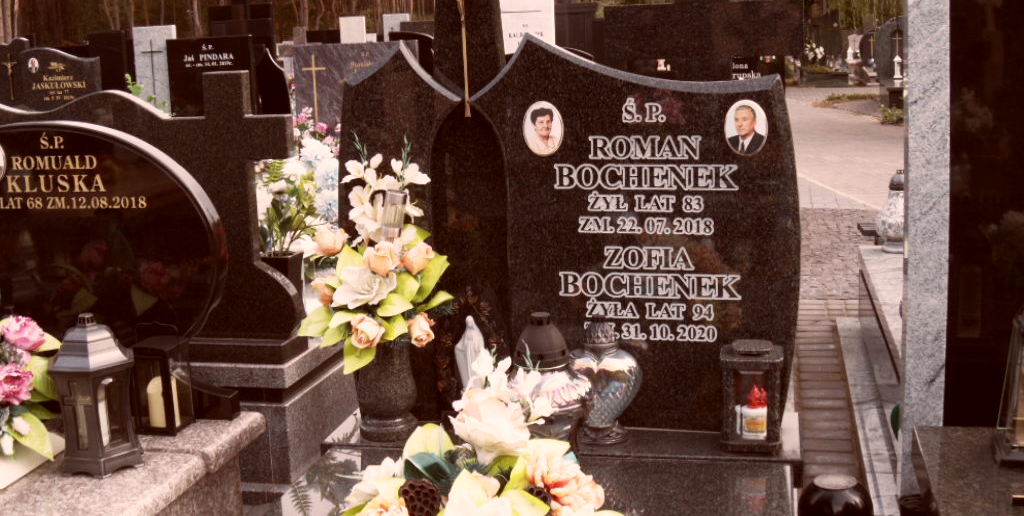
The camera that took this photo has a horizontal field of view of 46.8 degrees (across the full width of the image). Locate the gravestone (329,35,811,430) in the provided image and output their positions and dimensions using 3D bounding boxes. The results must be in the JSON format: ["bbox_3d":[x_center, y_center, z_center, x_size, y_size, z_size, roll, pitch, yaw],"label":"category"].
[{"bbox_3d":[0.119,-0.055,2.673,1.030,0.877,0.100,0,11,13],"label":"gravestone"}]

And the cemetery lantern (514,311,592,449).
[{"bbox_3d":[0.067,0.258,2.604,0.200,0.289,0.200,0,11,13],"label":"cemetery lantern"}]

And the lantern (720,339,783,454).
[{"bbox_3d":[0.511,0.291,2.524,0.129,0.221,0.128,0,11,13],"label":"lantern"}]

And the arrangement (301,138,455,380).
[{"bbox_3d":[-0.302,0.003,2.581,0.335,0.487,0.270,0,11,13],"label":"arrangement"}]

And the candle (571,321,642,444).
[{"bbox_3d":[0.196,0.267,2.599,0.172,0.263,0.105,0,11,13],"label":"candle"}]

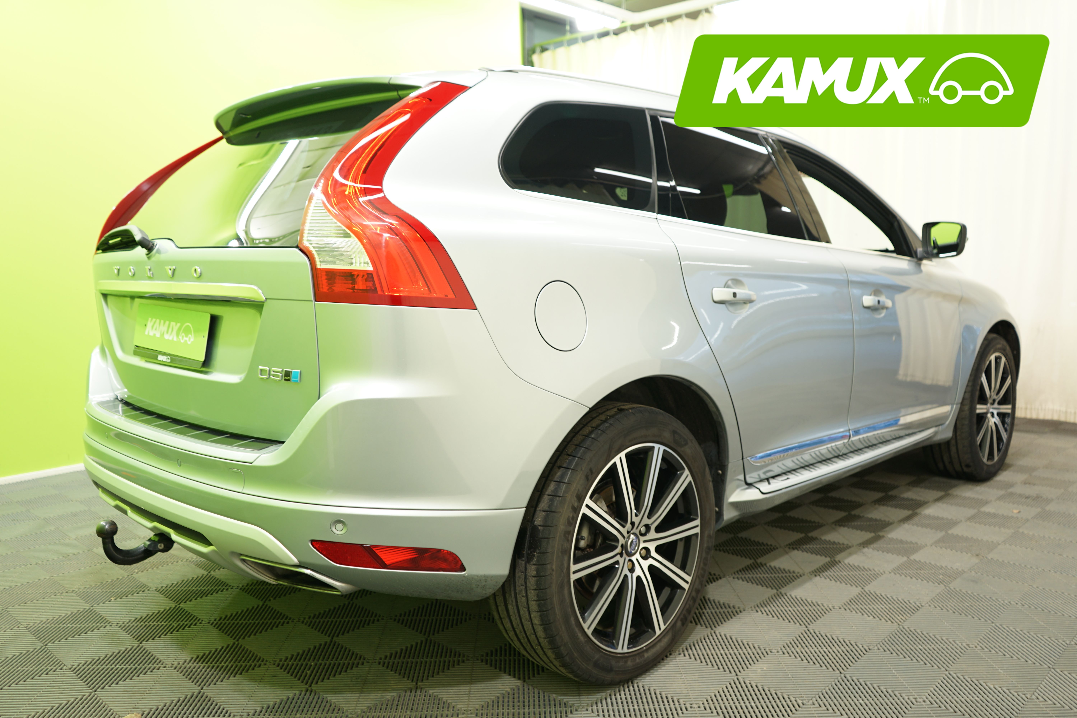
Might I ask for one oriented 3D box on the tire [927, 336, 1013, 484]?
[{"bbox_3d":[2.183,0.236,4.236,0.255,0.728,0.735,5,9,45],"label":"tire"}]

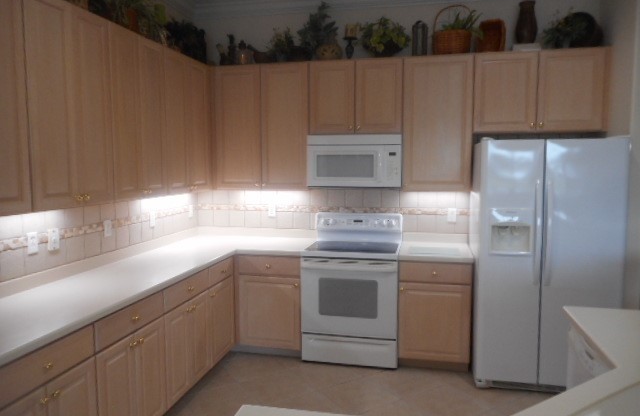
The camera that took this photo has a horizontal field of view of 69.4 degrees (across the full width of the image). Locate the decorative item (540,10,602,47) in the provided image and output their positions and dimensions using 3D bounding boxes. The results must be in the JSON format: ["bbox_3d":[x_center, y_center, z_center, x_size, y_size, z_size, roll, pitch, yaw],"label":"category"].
[{"bbox_3d":[1.915,-1.328,3.518,0.415,0.299,0.230,1,6,12],"label":"decorative item"}]

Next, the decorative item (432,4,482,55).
[{"bbox_3d":[1.092,-1.393,3.681,0.376,0.404,0.285,1,6,12],"label":"decorative item"}]

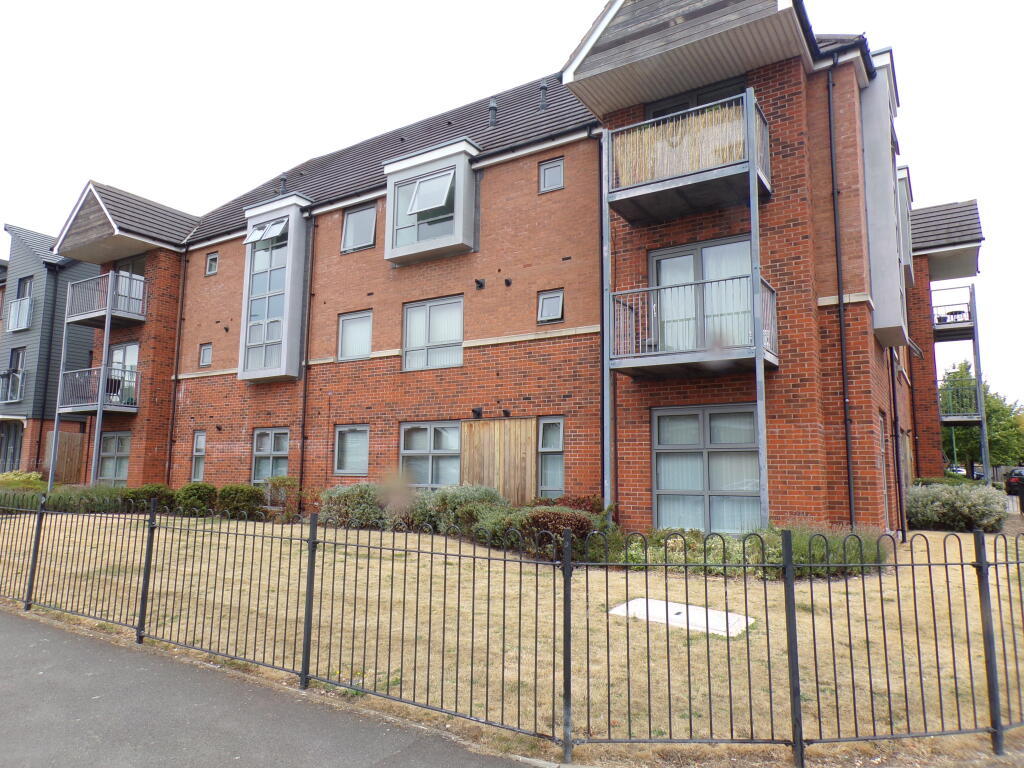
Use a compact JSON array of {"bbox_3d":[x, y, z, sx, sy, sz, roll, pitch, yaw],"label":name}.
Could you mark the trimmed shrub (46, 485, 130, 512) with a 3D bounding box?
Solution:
[{"bbox_3d":[-11.144,3.045,18.875,3.400,0.700,0.900,-4,-9,34],"label":"trimmed shrub"}]

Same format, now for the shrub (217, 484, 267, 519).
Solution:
[{"bbox_3d":[-6.476,2.822,17.070,1.050,0.800,1.000,-4,-9,32],"label":"shrub"}]

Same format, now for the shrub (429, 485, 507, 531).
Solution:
[{"bbox_3d":[-0.808,2.284,12.941,1.418,0.895,1.418,-4,-9,34],"label":"shrub"}]

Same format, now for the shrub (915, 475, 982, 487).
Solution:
[{"bbox_3d":[11.814,3.127,19.141,1.600,1.150,1.400,-4,-9,32],"label":"shrub"}]

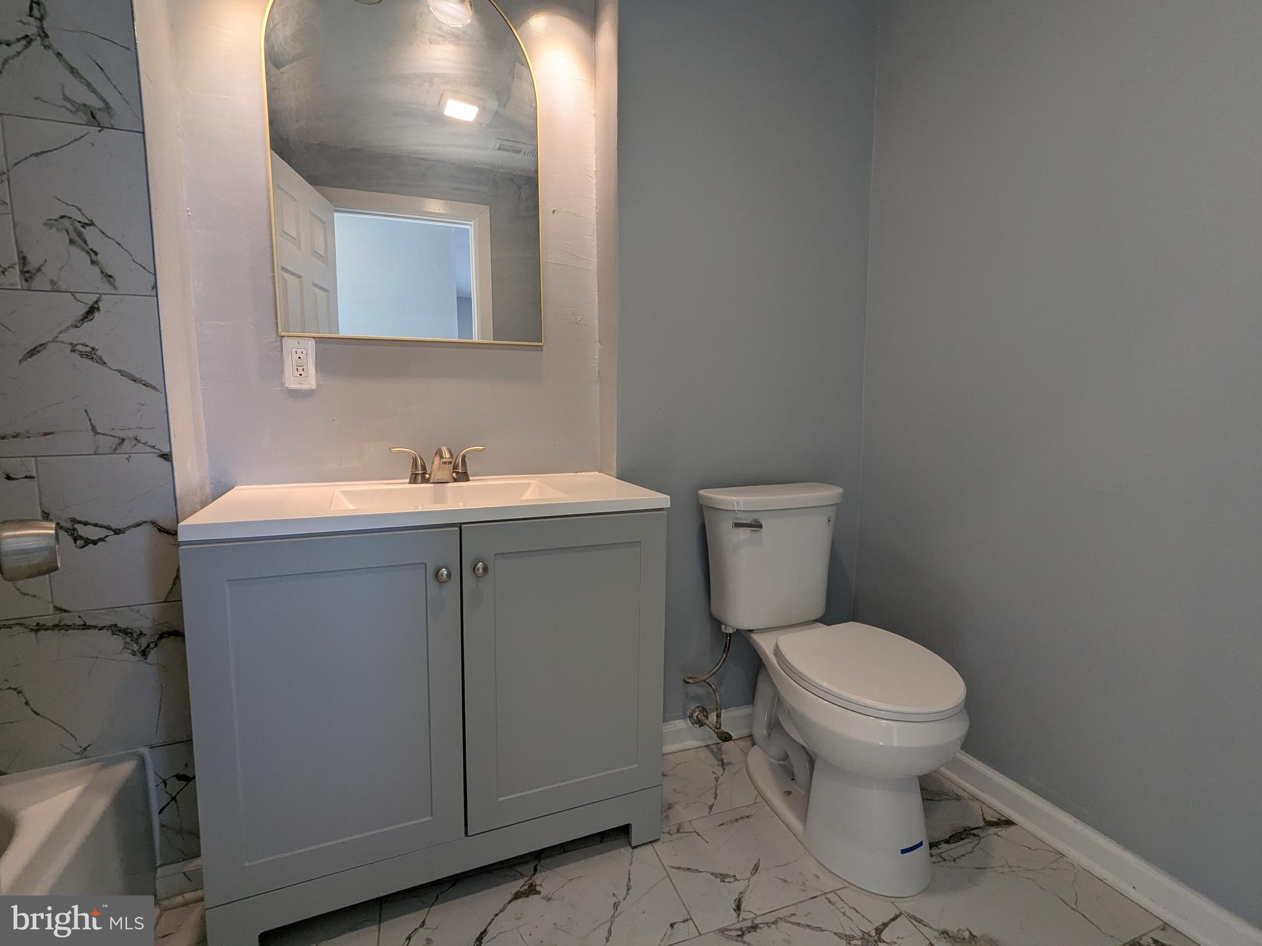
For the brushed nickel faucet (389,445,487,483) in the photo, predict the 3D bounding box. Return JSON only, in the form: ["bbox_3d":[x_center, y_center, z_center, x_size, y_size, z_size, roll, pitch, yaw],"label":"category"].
[{"bbox_3d":[-0.478,-0.018,1.473,0.224,0.091,0.129,-2,7,-24],"label":"brushed nickel faucet"}]

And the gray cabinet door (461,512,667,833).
[{"bbox_3d":[-0.134,0.429,1.296,0.458,0.672,0.021,-2,7,-24],"label":"gray cabinet door"}]

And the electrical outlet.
[{"bbox_3d":[-0.793,-0.264,1.399,0.071,0.117,0.009,-2,7,-24],"label":"electrical outlet"}]

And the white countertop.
[{"bbox_3d":[-0.420,0.057,1.355,0.915,0.030,0.459,-2,7,-24],"label":"white countertop"}]

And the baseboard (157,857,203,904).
[{"bbox_3d":[-0.951,0.866,1.234,0.085,0.092,0.020,-2,7,-24],"label":"baseboard"}]

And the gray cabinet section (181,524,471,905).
[{"bbox_3d":[-0.638,0.426,1.303,0.458,0.676,0.420,-2,7,-24],"label":"gray cabinet section"}]

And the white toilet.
[{"bbox_3d":[0.510,0.478,1.482,0.440,0.805,0.715,-3,7,-22],"label":"white toilet"}]

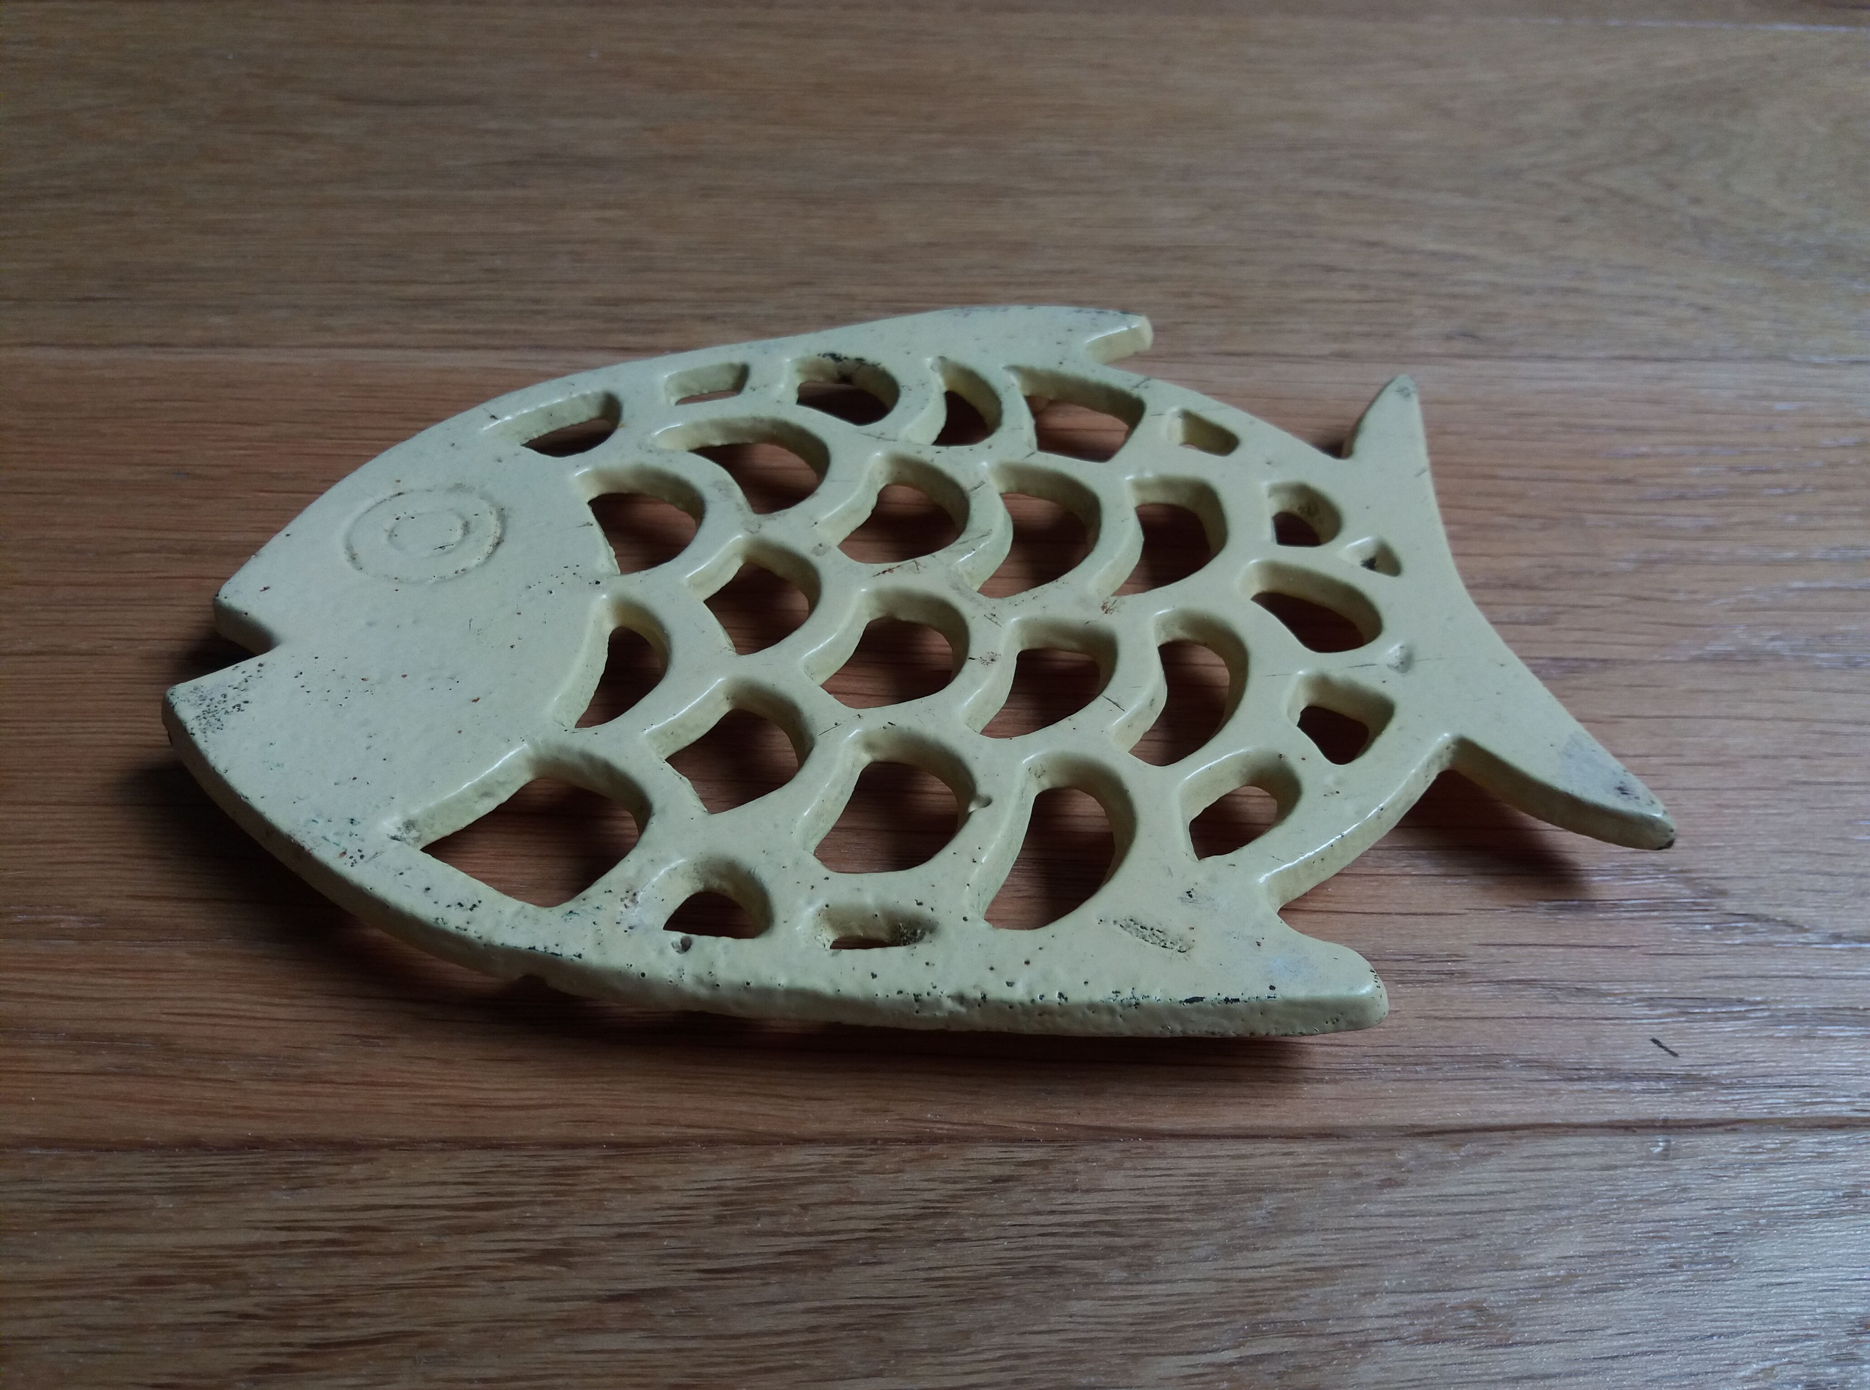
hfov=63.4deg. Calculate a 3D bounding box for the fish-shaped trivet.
[{"bbox_3d":[-0.008,-0.010,0.228,0.195,0.016,0.152,-4,45,-5],"label":"fish-shaped trivet"}]

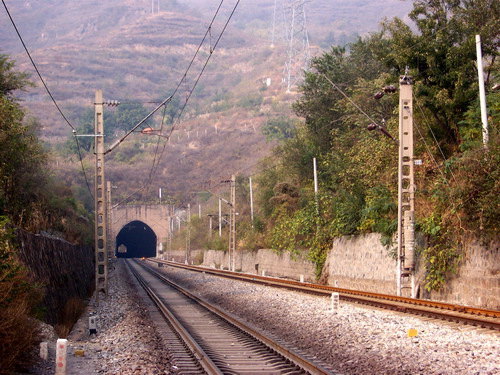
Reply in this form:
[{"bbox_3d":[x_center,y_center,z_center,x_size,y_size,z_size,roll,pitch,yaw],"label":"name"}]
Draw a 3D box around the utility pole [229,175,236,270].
[{"bbox_3d":[-1.497,3.081,110.000,0.490,8.250,0.300,0,-3,-6],"label":"utility pole"}]

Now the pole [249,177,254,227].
[{"bbox_3d":[0.230,1.727,148.000,0.220,6.000,0.220,-3,-3,-6],"label":"pole"}]

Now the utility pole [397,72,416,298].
[{"bbox_3d":[6.019,0.039,49.500,0.650,8.500,0.380,0,-3,-6],"label":"utility pole"}]

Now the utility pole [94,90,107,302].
[{"bbox_3d":[-5.842,0.334,50.500,0.470,8.300,0.300,0,-3,-6],"label":"utility pole"}]

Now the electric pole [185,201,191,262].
[{"bbox_3d":[-8.447,6.435,176.000,0.500,8.300,0.300,0,-3,-6],"label":"electric pole"}]

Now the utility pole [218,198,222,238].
[{"bbox_3d":[-4.368,4.636,191.000,0.220,6.000,0.220,0,-3,-6],"label":"utility pole"}]

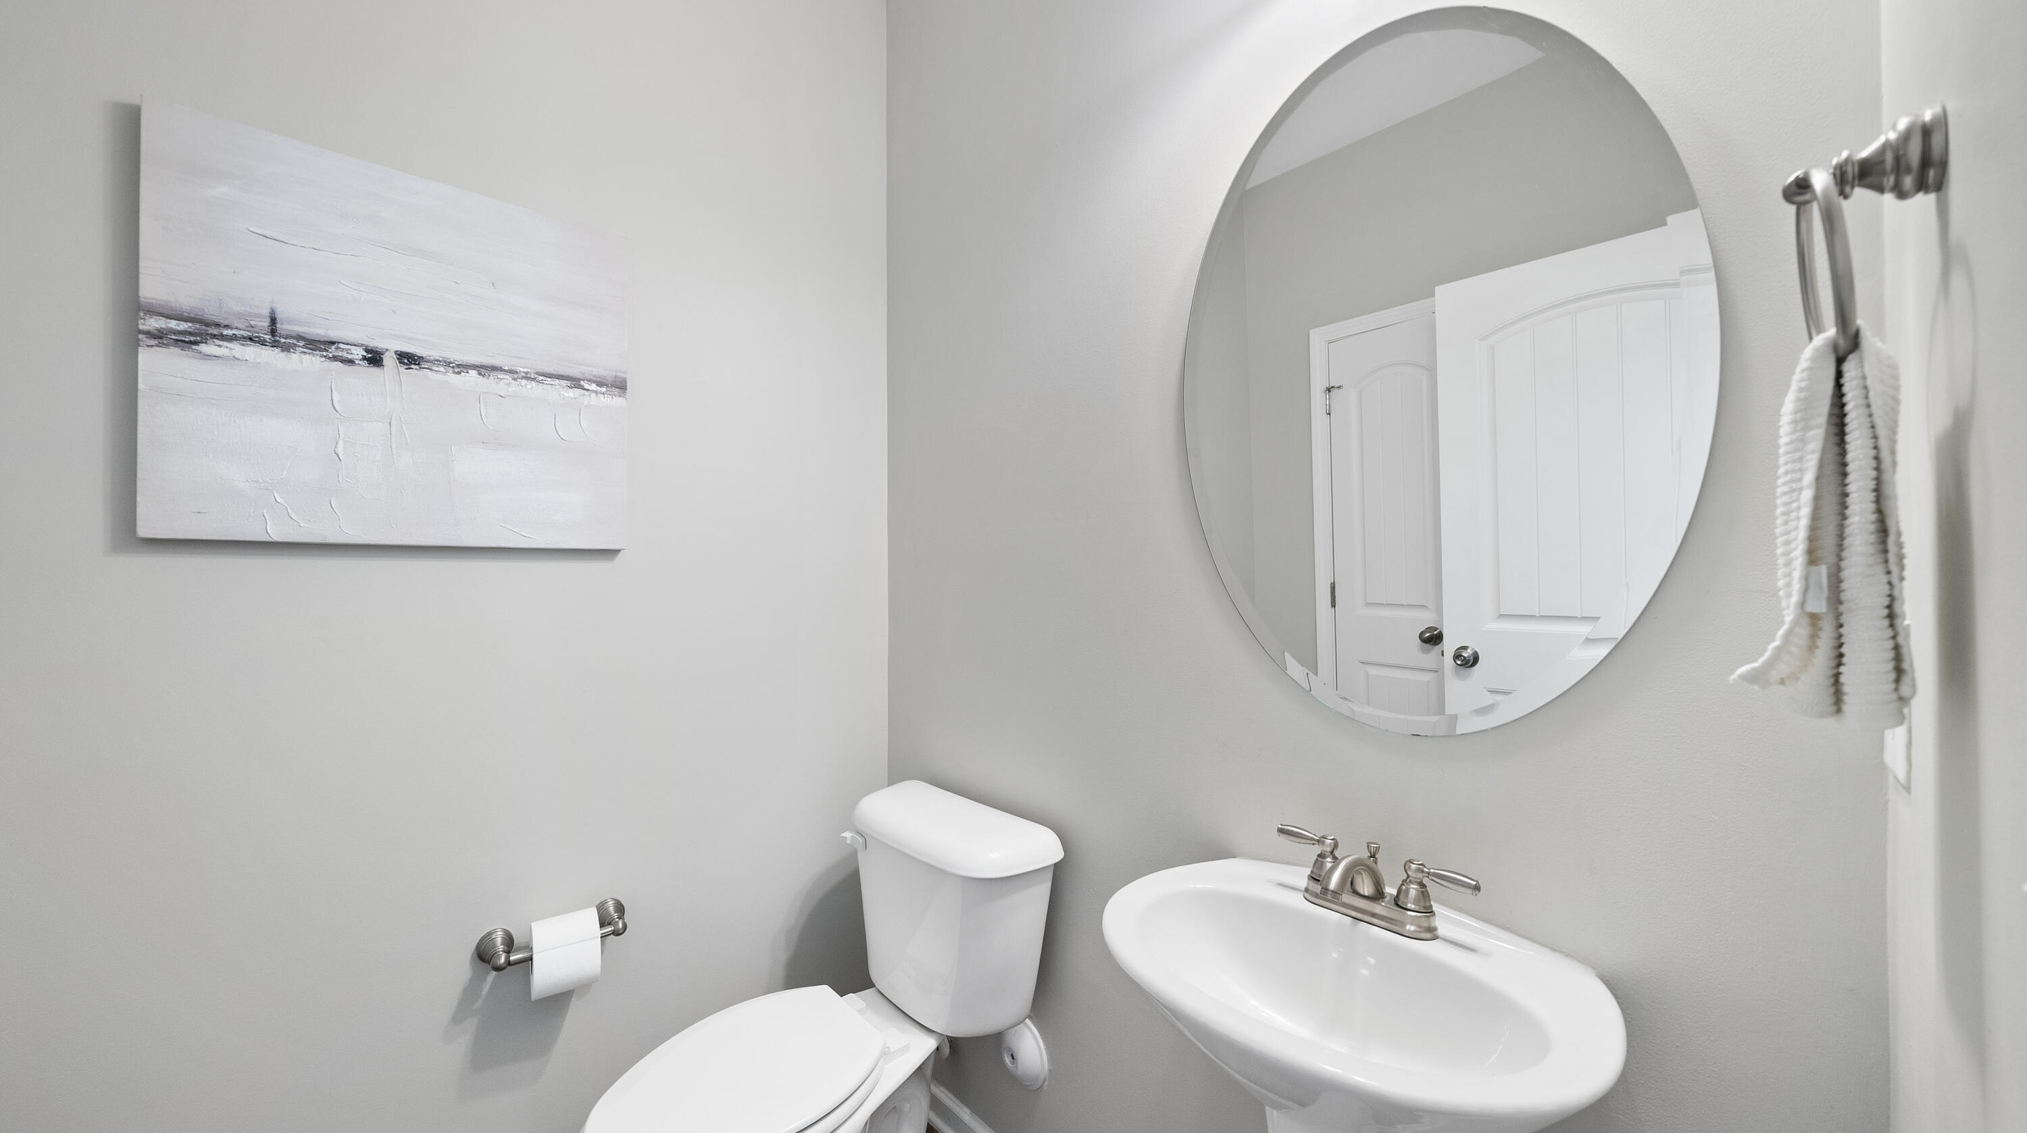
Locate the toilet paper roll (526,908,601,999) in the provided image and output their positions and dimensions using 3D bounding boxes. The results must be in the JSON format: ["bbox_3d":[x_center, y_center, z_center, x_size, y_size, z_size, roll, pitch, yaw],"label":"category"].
[{"bbox_3d":[-0.785,0.677,1.190,0.102,0.122,0.122,0,0,-44],"label":"toilet paper roll"}]

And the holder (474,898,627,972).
[{"bbox_3d":[-0.812,0.663,1.206,0.234,0.058,0.085,0,0,-44],"label":"holder"}]

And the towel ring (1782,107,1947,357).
[{"bbox_3d":[0.597,-0.230,0.481,0.150,0.165,0.075,0,0,-44],"label":"towel ring"}]

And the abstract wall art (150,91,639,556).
[{"bbox_3d":[-0.959,-0.330,1.106,0.576,0.590,0.035,0,0,-44],"label":"abstract wall art"}]

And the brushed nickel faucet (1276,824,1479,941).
[{"bbox_3d":[0.410,0.384,0.806,0.133,0.087,0.233,0,0,-44],"label":"brushed nickel faucet"}]

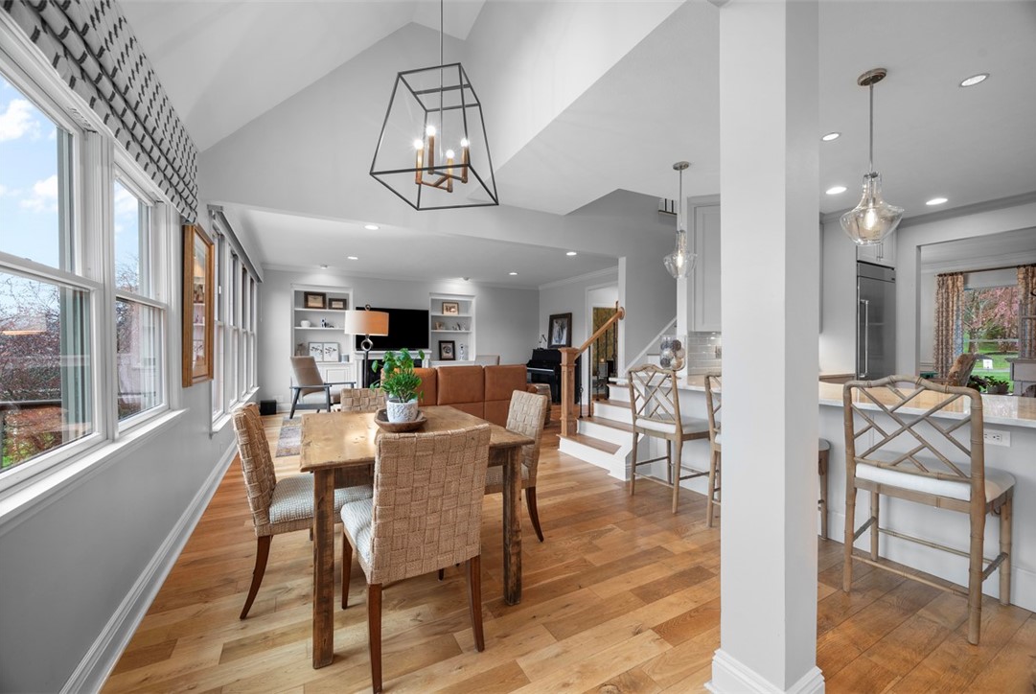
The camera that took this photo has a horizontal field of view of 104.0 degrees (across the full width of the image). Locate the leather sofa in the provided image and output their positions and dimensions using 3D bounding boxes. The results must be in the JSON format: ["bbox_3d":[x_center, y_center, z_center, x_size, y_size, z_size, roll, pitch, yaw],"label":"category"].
[{"bbox_3d":[-0.951,0.738,5.577,2.240,0.955,0.950,0,0,-28],"label":"leather sofa"}]

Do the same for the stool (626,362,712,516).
[{"bbox_3d":[1.251,0.678,3.245,0.530,1.075,0.500,0,0,-30],"label":"stool"}]

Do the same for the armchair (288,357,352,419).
[{"bbox_3d":[-3.411,0.695,7.094,0.800,1.040,0.700,0,0,8],"label":"armchair"}]

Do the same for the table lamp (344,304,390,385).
[{"bbox_3d":[-1.717,0.365,4.600,0.470,1.700,0.470,0,0,-28],"label":"table lamp"}]

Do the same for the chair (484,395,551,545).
[{"bbox_3d":[-0.195,0.758,2.590,0.630,0.915,0.460,0,0,-30],"label":"chair"}]

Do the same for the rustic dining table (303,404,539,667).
[{"bbox_3d":[-0.662,0.831,2.283,0.980,0.769,1.318,0,0,-27],"label":"rustic dining table"}]

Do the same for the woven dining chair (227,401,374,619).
[{"bbox_3d":[-1.075,0.758,2.122,0.630,0.915,0.460,0,0,-25],"label":"woven dining chair"}]

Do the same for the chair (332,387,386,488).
[{"bbox_3d":[-0.974,0.758,2.793,0.460,0.915,0.630,0,0,-24],"label":"chair"}]

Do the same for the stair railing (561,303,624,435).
[{"bbox_3d":[0.917,0.255,4.864,0.900,1.540,0.150,0,0,-28],"label":"stair railing"}]

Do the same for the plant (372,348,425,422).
[{"bbox_3d":[-0.642,0.225,2.170,0.260,0.430,0.260,0,0,-28],"label":"plant"}]

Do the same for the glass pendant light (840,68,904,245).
[{"bbox_3d":[1.981,-1.055,2.265,0.268,0.940,0.268,0,0,-28],"label":"glass pendant light"}]

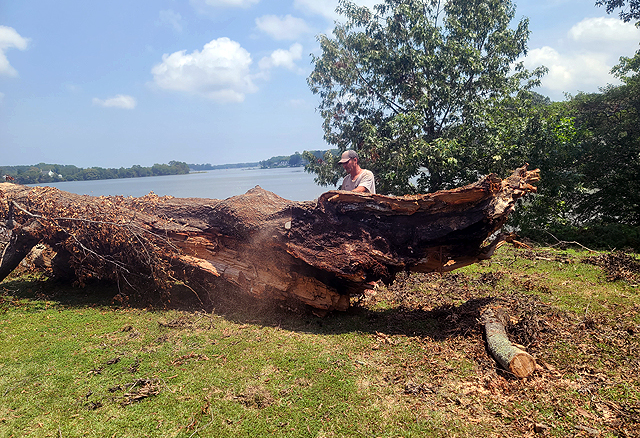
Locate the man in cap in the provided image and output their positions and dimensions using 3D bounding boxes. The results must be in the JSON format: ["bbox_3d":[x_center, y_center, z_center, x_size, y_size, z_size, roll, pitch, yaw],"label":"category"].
[{"bbox_3d":[0.450,0.010,5.750,0.550,1.700,0.500,4,9,43],"label":"man in cap"}]

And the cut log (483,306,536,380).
[{"bbox_3d":[1.420,0.920,3.580,0.240,0.190,1.050,-1,7,10],"label":"cut log"}]

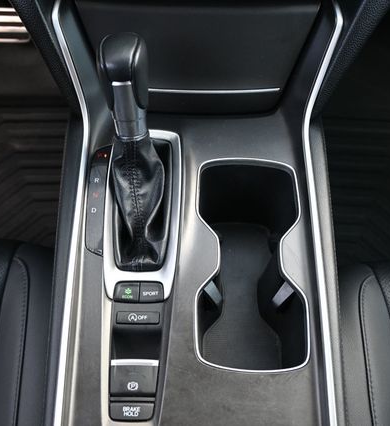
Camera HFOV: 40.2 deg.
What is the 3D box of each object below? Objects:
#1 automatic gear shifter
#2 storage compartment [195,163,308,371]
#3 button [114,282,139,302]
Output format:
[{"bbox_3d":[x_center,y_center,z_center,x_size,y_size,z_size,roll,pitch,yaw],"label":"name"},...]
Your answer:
[{"bbox_3d":[-0.051,-0.050,0.442,0.054,0.130,0.164,0,67,0],"label":"automatic gear shifter"},{"bbox_3d":[0.049,0.057,0.515,0.096,0.090,0.197,0,67,0],"label":"storage compartment"},{"bbox_3d":[-0.058,0.069,0.461,0.021,0.008,0.018,0,67,0],"label":"button"}]

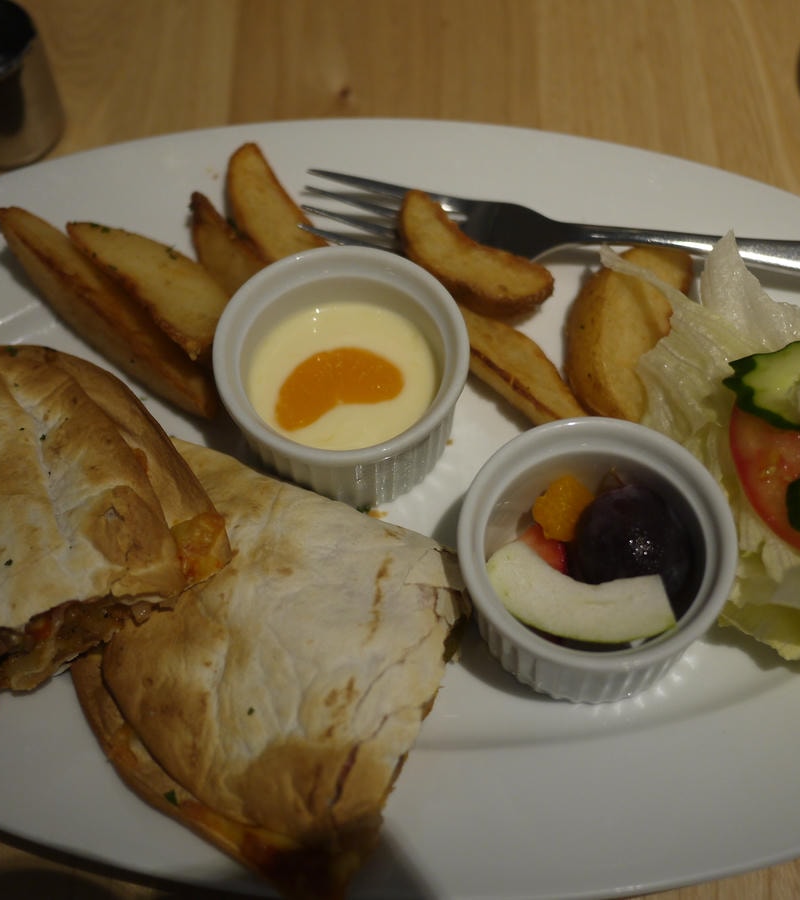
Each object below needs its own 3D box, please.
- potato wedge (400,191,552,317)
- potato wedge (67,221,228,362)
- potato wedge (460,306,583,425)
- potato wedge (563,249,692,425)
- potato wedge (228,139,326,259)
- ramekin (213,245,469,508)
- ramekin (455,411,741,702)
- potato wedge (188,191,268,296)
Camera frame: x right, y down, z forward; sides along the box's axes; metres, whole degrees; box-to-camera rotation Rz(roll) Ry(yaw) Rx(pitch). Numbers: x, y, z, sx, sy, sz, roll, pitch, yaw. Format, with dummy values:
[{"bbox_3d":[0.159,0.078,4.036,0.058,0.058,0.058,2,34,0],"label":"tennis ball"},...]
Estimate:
[{"bbox_3d":[0.022,-0.058,0.396,0.049,0.020,0.020,33,67,9],"label":"potato wedge"},{"bbox_3d":[-0.070,-0.047,0.397,0.061,0.021,0.024,36,68,12],"label":"potato wedge"},{"bbox_3d":[0.031,-0.026,0.394,0.018,0.018,0.057,-39,66,-18],"label":"potato wedge"},{"bbox_3d":[0.065,-0.032,0.391,0.030,0.025,0.056,13,63,9],"label":"potato wedge"},{"bbox_3d":[-0.032,-0.070,0.409,0.021,0.020,0.046,-32,79,-15],"label":"potato wedge"},{"bbox_3d":[-0.015,-0.018,0.381,0.068,0.036,0.068,-1,62,1],"label":"ramekin"},{"bbox_3d":[0.048,0.030,0.353,0.068,0.036,0.068,-1,62,1],"label":"ramekin"},{"bbox_3d":[-0.046,-0.057,0.406,0.019,0.020,0.046,-38,78,-17],"label":"potato wedge"}]

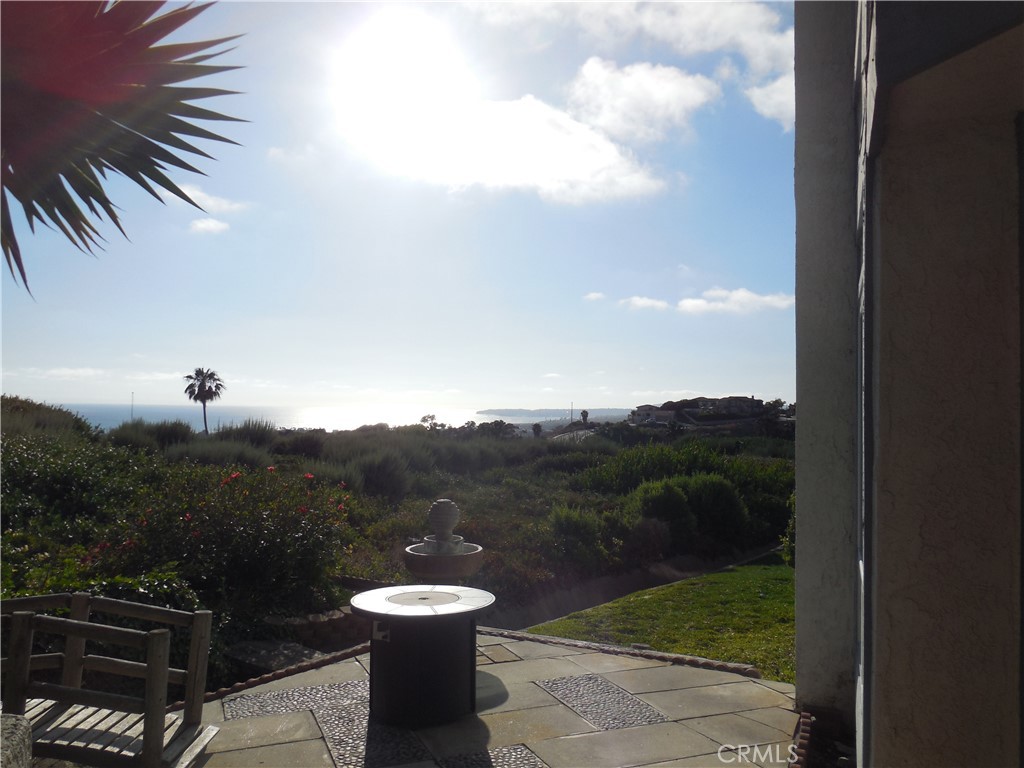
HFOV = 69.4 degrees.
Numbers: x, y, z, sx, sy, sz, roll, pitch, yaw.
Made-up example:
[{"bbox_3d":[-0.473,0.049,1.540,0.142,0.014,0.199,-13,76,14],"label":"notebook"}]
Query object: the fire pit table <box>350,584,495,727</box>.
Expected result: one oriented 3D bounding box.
[{"bbox_3d":[-0.570,1.715,4.735,0.914,0.670,0.914,1,-3,0],"label":"fire pit table"}]

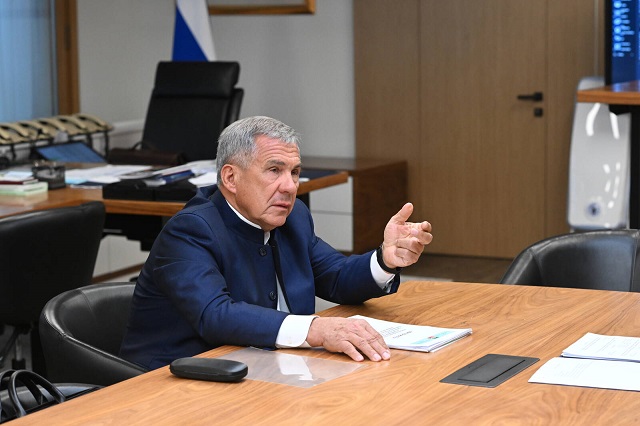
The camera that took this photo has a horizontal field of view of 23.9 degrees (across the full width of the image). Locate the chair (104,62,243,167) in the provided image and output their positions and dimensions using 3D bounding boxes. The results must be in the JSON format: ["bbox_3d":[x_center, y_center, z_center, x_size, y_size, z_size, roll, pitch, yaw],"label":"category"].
[{"bbox_3d":[-0.762,-0.131,7.638,0.640,1.250,0.680,3,8,31],"label":"chair"}]

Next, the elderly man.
[{"bbox_3d":[-0.115,0.397,3.295,0.730,1.220,0.650,3,8,30],"label":"elderly man"}]

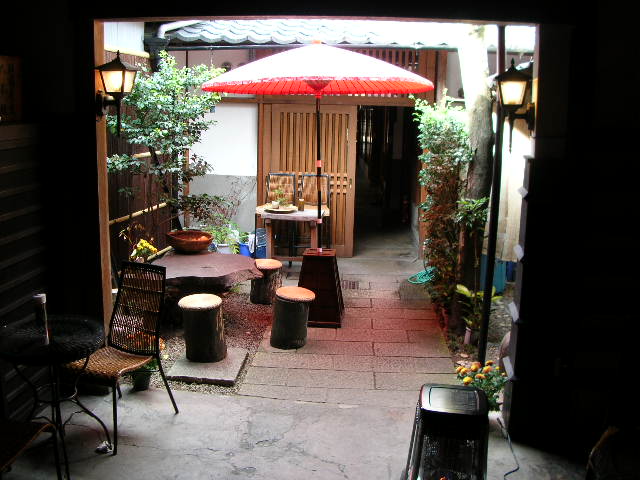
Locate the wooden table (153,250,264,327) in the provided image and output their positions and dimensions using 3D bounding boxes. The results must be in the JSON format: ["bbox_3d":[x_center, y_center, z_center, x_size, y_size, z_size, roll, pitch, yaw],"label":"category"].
[{"bbox_3d":[-0.974,0.474,5.709,1.080,0.520,1.000,1,8,2],"label":"wooden table"}]

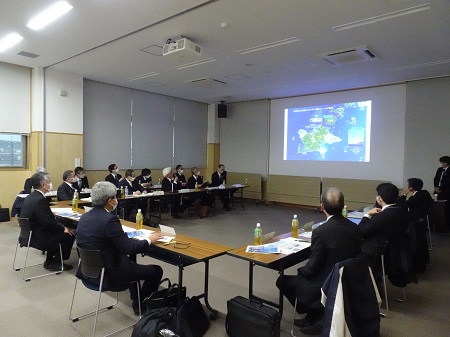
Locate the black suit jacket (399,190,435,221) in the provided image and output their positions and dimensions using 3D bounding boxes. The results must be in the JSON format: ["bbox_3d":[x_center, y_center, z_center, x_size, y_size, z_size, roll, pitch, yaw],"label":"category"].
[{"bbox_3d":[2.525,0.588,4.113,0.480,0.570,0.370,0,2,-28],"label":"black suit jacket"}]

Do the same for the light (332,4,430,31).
[{"bbox_3d":[2.233,-2.201,4.556,1.290,0.060,0.160,2,2,39],"label":"light"}]

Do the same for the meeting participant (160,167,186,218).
[{"bbox_3d":[-1.323,0.602,8.001,0.760,1.310,0.520,2,2,28],"label":"meeting participant"}]

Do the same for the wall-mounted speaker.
[{"bbox_3d":[-0.072,-2.066,11.300,0.300,0.470,0.290,1,2,-1],"label":"wall-mounted speaker"}]

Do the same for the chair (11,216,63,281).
[{"bbox_3d":[-2.465,0.966,4.103,0.520,0.780,0.530,-1,3,-43],"label":"chair"}]

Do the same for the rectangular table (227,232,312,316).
[{"bbox_3d":[0.746,1.087,3.341,0.450,0.700,1.800,2,2,39],"label":"rectangular table"}]

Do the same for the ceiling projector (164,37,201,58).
[{"bbox_3d":[-0.700,-1.949,5.201,0.540,0.170,0.470,3,3,36],"label":"ceiling projector"}]

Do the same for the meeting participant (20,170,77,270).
[{"bbox_3d":[-2.397,0.710,4.170,0.700,1.290,0.540,-1,3,-43],"label":"meeting participant"}]

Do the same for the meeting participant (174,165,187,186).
[{"bbox_3d":[-1.396,0.541,10.234,0.500,1.300,0.750,-1,2,-43],"label":"meeting participant"}]

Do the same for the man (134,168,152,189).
[{"bbox_3d":[-2.158,0.589,8.625,0.800,1.200,0.520,3,3,39],"label":"man"}]

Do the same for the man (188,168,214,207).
[{"bbox_3d":[-0.671,0.597,8.384,0.800,1.250,0.510,2,3,31],"label":"man"}]

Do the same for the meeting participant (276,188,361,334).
[{"bbox_3d":[0.906,0.814,2.863,0.550,1.280,0.780,0,2,-30],"label":"meeting participant"}]

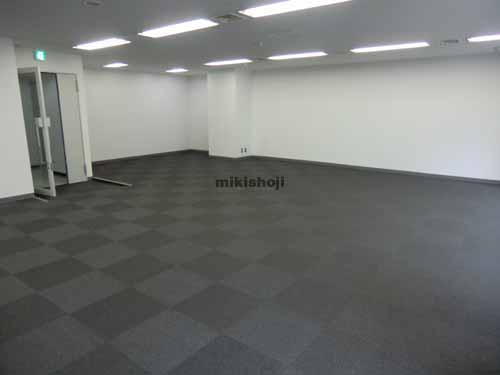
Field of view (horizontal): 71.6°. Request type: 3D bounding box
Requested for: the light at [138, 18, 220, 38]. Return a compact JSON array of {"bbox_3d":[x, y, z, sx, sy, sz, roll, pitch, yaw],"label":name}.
[{"bbox_3d":[-0.993,-2.147,4.676,1.270,0.060,0.290,10,16,36],"label":"light"}]

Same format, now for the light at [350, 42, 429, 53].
[{"bbox_3d":[2.402,-2.436,6.023,1.270,0.060,0.290,10,16,36],"label":"light"}]

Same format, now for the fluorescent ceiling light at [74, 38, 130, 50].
[{"bbox_3d":[-2.508,-2.416,5.842,1.270,0.060,0.290,10,16,36],"label":"fluorescent ceiling light"}]

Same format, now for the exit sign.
[{"bbox_3d":[-3.785,-2.382,6.275,0.060,0.200,0.200,10,16,36],"label":"exit sign"}]

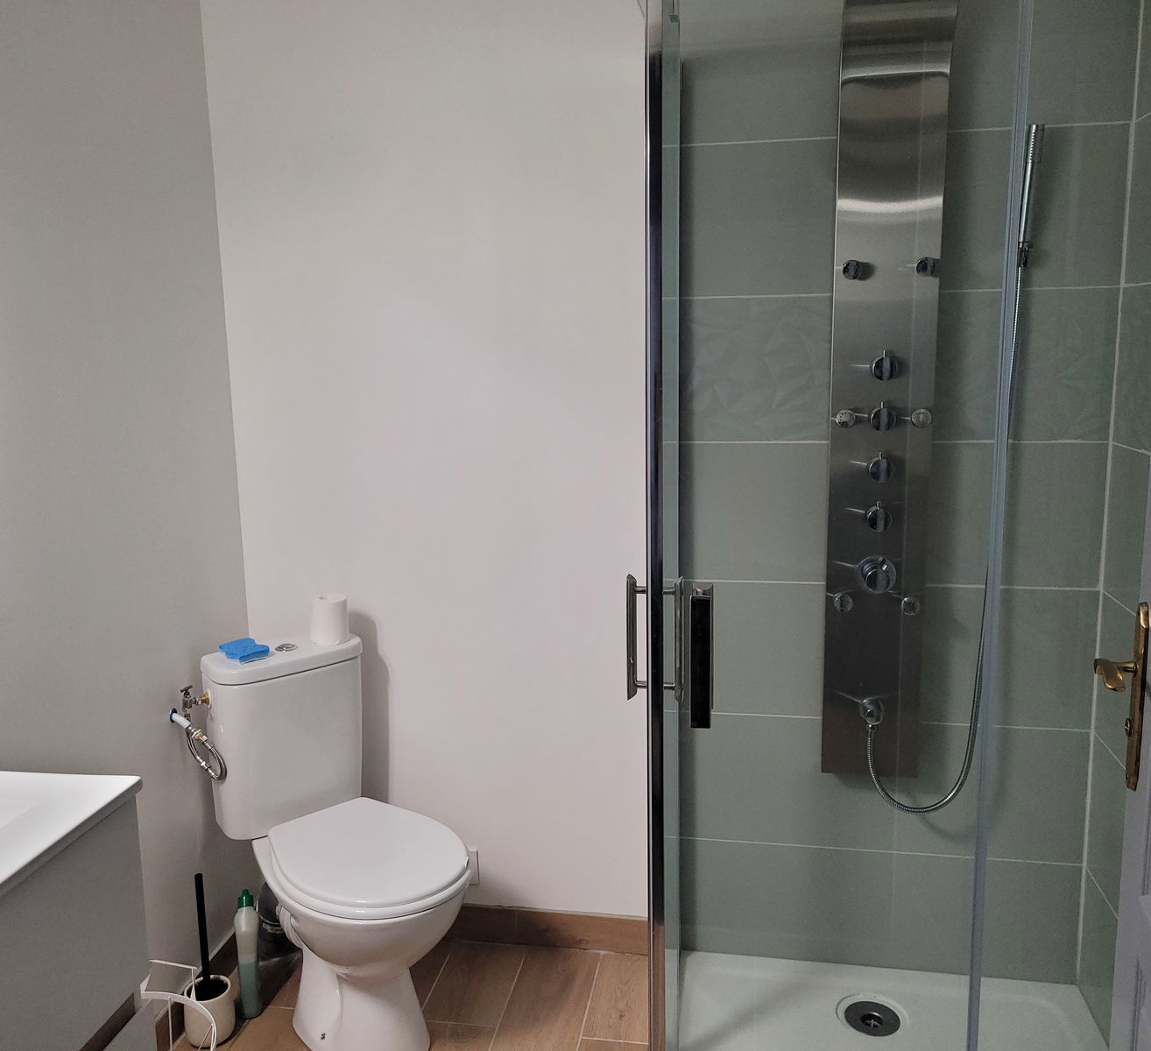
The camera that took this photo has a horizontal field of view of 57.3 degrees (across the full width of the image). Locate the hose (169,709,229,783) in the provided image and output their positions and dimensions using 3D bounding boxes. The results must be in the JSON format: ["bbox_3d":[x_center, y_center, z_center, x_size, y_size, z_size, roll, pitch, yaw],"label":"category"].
[{"bbox_3d":[-0.771,0.448,2.147,0.120,0.138,0.075,1,9,10],"label":"hose"}]

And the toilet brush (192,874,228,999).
[{"bbox_3d":[-0.759,0.876,2.158,0.072,0.347,0.072,1,9,10],"label":"toilet brush"}]

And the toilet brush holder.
[{"bbox_3d":[-0.757,1.005,2.179,0.096,0.105,0.096,1,9,10],"label":"toilet brush holder"}]

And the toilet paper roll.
[{"bbox_3d":[-0.545,0.209,2.333,0.081,0.094,0.081,-1,9,0],"label":"toilet paper roll"}]

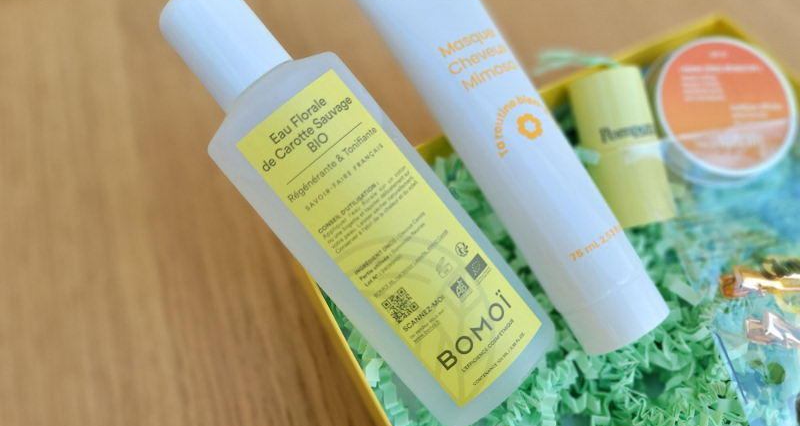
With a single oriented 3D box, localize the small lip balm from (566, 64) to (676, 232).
[{"bbox_3d":[0.086,-0.024,0.226,0.027,0.027,0.059,-8,80,-12],"label":"small lip balm"}]

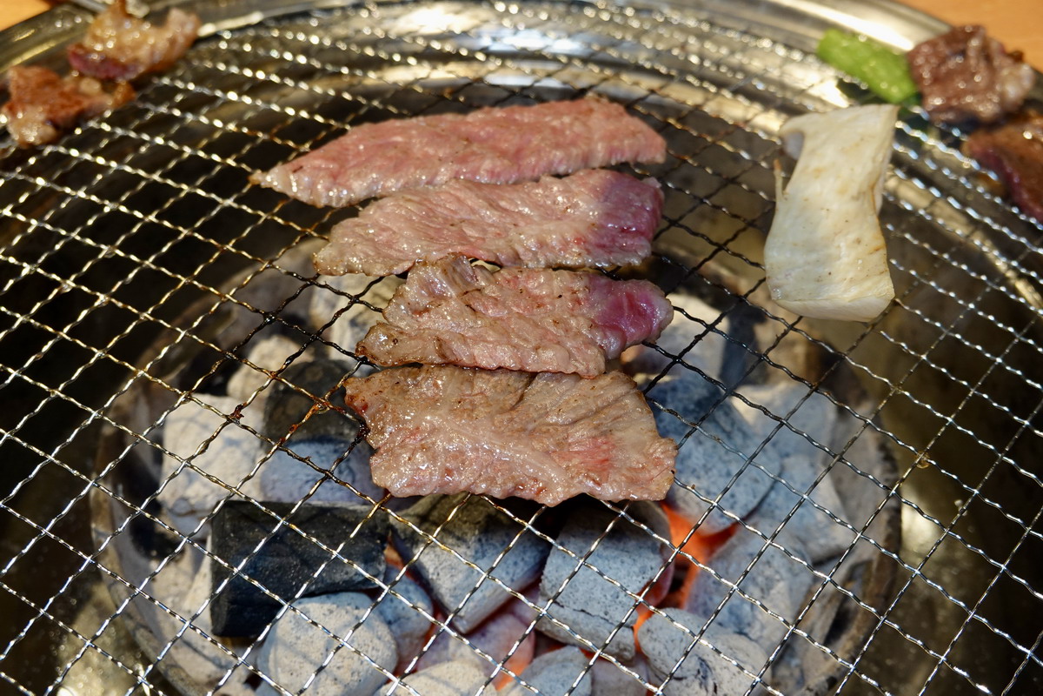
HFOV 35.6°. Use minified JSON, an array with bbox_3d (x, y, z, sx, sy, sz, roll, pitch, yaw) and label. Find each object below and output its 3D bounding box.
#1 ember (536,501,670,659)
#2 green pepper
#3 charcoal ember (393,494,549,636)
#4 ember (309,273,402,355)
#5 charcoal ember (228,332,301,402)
[{"bbox_3d":[0.020,0.057,0.404,0.029,0.031,0.033,12,45,11],"label":"ember"},{"bbox_3d":[0.102,-0.083,0.478,0.013,0.012,0.033,-34,54,-31],"label":"green pepper"},{"bbox_3d":[-0.013,0.052,0.405,0.033,0.022,0.027,-22,49,-22],"label":"charcoal ember"},{"bbox_3d":[-0.048,-0.011,0.482,0.031,0.022,0.024,-2,44,-4],"label":"ember"},{"bbox_3d":[-0.073,0.007,0.468,0.024,0.019,0.021,9,44,7],"label":"charcoal ember"}]

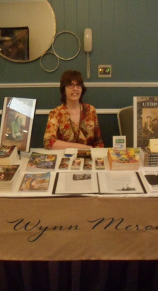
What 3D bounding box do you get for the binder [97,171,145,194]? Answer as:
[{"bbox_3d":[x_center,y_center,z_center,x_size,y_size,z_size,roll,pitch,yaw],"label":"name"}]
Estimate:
[{"bbox_3d":[0.230,0.201,1.645,0.246,0.014,0.292,0,16,0],"label":"binder"}]

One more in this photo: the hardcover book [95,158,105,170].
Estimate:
[{"bbox_3d":[0.141,0.123,1.929,0.057,0.013,0.175,0,17,3],"label":"hardcover book"}]

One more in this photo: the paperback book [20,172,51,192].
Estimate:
[{"bbox_3d":[-0.241,0.207,1.629,0.150,0.012,0.240,-1,17,-2],"label":"paperback book"}]

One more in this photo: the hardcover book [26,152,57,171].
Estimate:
[{"bbox_3d":[-0.242,0.113,1.958,0.185,0.020,0.265,-1,17,-1],"label":"hardcover book"}]

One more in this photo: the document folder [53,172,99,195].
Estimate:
[{"bbox_3d":[-0.011,0.210,1.643,0.242,0.015,0.291,-1,17,2],"label":"document folder"}]

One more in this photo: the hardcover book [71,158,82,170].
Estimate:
[{"bbox_3d":[-0.012,0.123,1.905,0.056,0.015,0.178,1,17,4],"label":"hardcover book"}]

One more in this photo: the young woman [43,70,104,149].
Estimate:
[{"bbox_3d":[-0.040,0.074,2.379,0.480,1.320,0.620,0,16,0],"label":"young woman"}]

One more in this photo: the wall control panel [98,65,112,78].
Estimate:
[{"bbox_3d":[0.256,-0.722,2.844,0.126,0.116,0.020,0,17,1],"label":"wall control panel"}]

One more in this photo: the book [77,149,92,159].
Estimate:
[{"bbox_3d":[0.043,0.061,2.127,0.100,0.015,0.205,0,17,2],"label":"book"}]

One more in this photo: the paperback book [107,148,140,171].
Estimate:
[{"bbox_3d":[0.296,0.094,1.930,0.178,0.065,0.245,0,17,2],"label":"paperback book"}]

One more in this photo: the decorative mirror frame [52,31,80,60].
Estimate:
[{"bbox_3d":[-0.119,-0.965,2.827,0.280,0.285,0.025,0,16,0],"label":"decorative mirror frame"}]

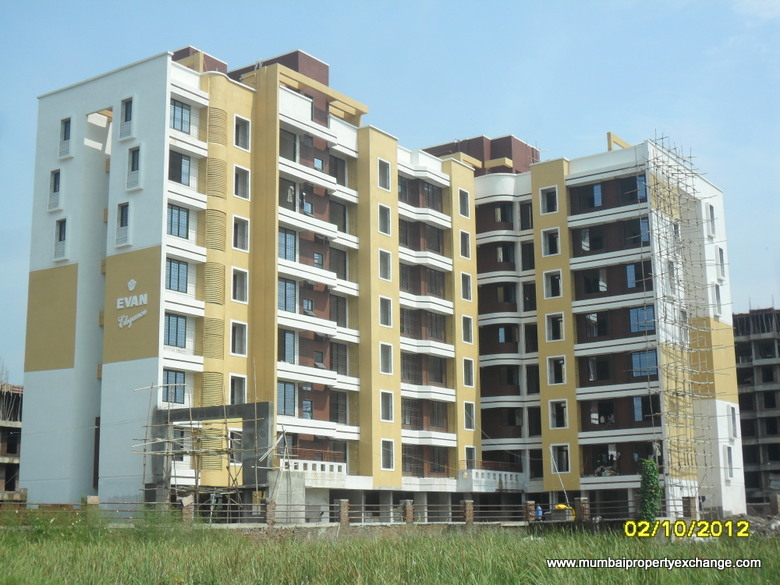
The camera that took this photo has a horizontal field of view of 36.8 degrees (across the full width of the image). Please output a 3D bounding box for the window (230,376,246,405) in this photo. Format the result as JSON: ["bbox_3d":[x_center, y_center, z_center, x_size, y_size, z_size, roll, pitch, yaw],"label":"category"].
[{"bbox_3d":[-8.261,5.473,63.491,0.200,1.700,1.240,-8,-14,34],"label":"window"}]

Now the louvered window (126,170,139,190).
[{"bbox_3d":[-13.631,-6.024,62.238,0.840,0.950,0.120,-8,-14,34],"label":"louvered window"}]

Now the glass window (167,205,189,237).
[{"bbox_3d":[-11.384,-3.784,62.657,0.138,1.645,1.675,-8,-14,34],"label":"glass window"}]

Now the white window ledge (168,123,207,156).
[{"bbox_3d":[-11.036,-7.965,63.088,0.590,0.840,2.900,-8,-14,34],"label":"white window ledge"}]

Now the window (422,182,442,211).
[{"bbox_3d":[2.913,-6.429,79.572,0.180,1.680,2.050,-8,-14,34],"label":"window"}]

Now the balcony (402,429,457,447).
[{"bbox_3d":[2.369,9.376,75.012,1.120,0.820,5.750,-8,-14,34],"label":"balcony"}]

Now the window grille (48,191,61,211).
[{"bbox_3d":[-18.968,-5.230,66.258,0.889,1.007,0.118,-9,-14,35],"label":"window grille"}]

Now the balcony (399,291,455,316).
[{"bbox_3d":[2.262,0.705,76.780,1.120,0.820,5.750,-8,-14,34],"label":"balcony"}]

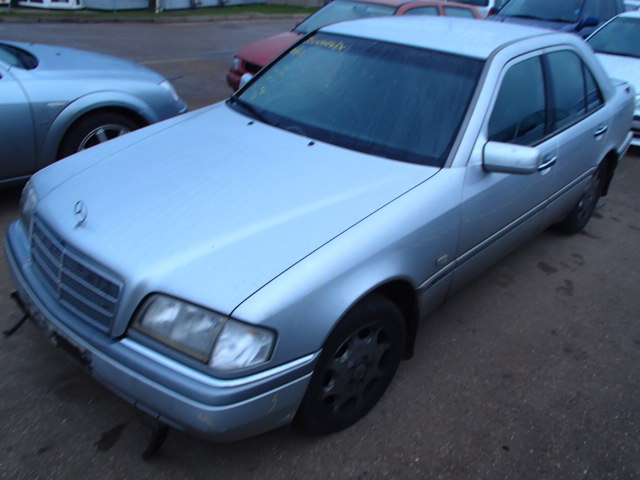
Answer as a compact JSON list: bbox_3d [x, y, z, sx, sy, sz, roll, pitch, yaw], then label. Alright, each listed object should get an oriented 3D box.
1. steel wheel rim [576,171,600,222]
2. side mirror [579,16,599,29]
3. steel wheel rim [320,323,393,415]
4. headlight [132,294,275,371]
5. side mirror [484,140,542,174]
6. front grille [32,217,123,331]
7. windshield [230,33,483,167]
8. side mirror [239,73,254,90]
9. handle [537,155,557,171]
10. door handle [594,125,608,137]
[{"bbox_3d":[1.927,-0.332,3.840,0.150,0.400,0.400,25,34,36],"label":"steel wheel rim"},{"bbox_3d":[4.598,-3.700,8.800,0.240,0.160,0.130,25,34,36],"label":"side mirror"},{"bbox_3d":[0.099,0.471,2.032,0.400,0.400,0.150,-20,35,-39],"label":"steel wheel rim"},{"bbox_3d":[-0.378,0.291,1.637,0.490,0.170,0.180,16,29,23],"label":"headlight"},{"bbox_3d":[0.820,-0.356,2.208,0.230,0.125,0.110,25,34,36],"label":"side mirror"},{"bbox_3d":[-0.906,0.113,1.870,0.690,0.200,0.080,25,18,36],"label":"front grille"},{"bbox_3d":[0.131,-0.773,2.637,1.430,0.120,0.800,25,69,36],"label":"windshield"},{"bbox_3d":[-0.495,-0.977,3.268,0.230,0.125,0.110,25,34,36],"label":"side mirror"},{"bbox_3d":[1.212,-0.412,2.755,0.055,0.045,0.240,25,34,36],"label":"handle"},{"bbox_3d":[1.819,-0.707,3.352,0.055,0.045,0.240,25,34,36],"label":"door handle"}]

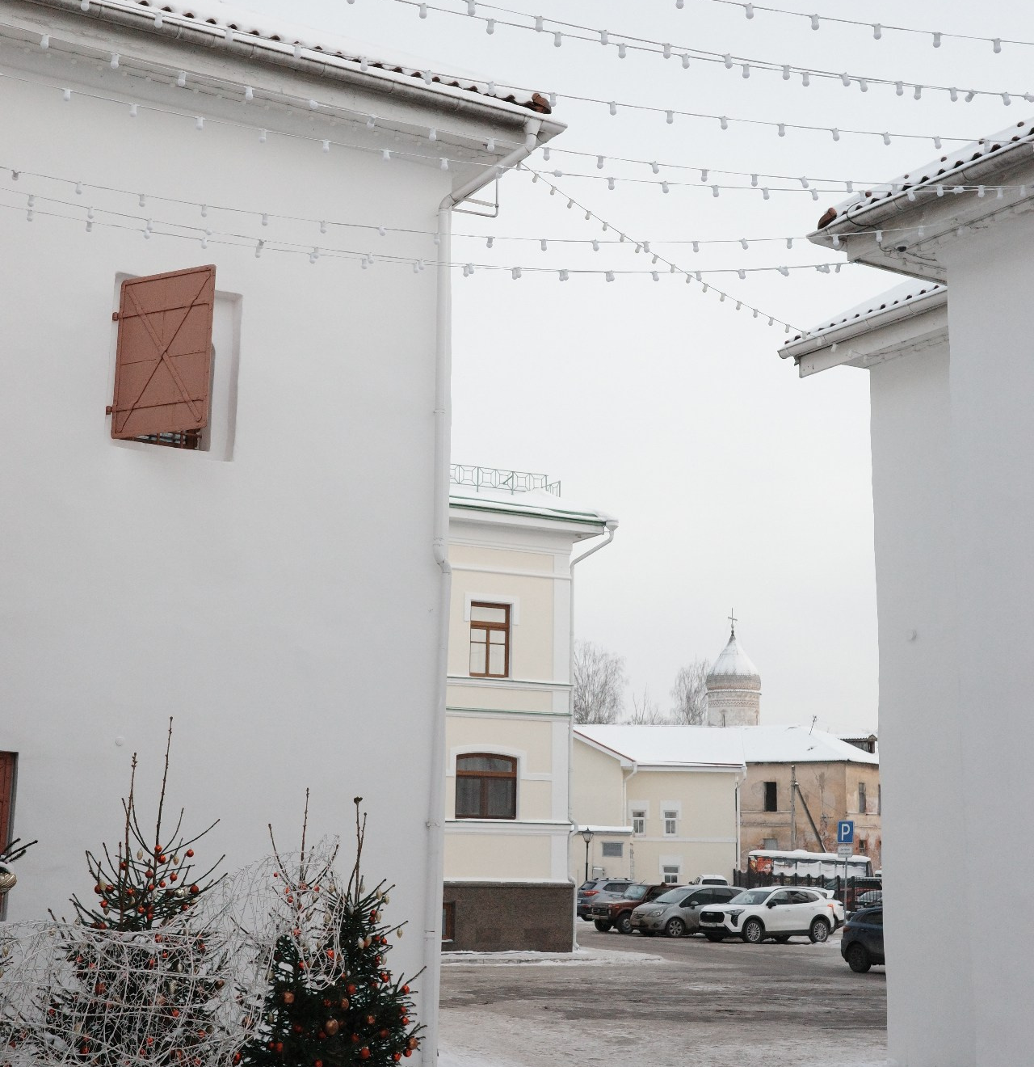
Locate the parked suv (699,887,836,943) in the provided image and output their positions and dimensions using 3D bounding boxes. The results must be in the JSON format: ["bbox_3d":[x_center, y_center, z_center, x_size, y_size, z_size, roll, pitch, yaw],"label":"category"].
[{"bbox_3d":[7.468,11.420,51.828,4.470,1.620,1.840,8,-13,-35],"label":"parked suv"}]

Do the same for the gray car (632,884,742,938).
[{"bbox_3d":[5.730,12.463,57.000,4.290,1.600,1.810,7,-12,-31],"label":"gray car"}]

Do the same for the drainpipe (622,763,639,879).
[{"bbox_3d":[5.919,15.727,90.000,0.720,7.203,0.600,2,-11,-4],"label":"drainpipe"}]

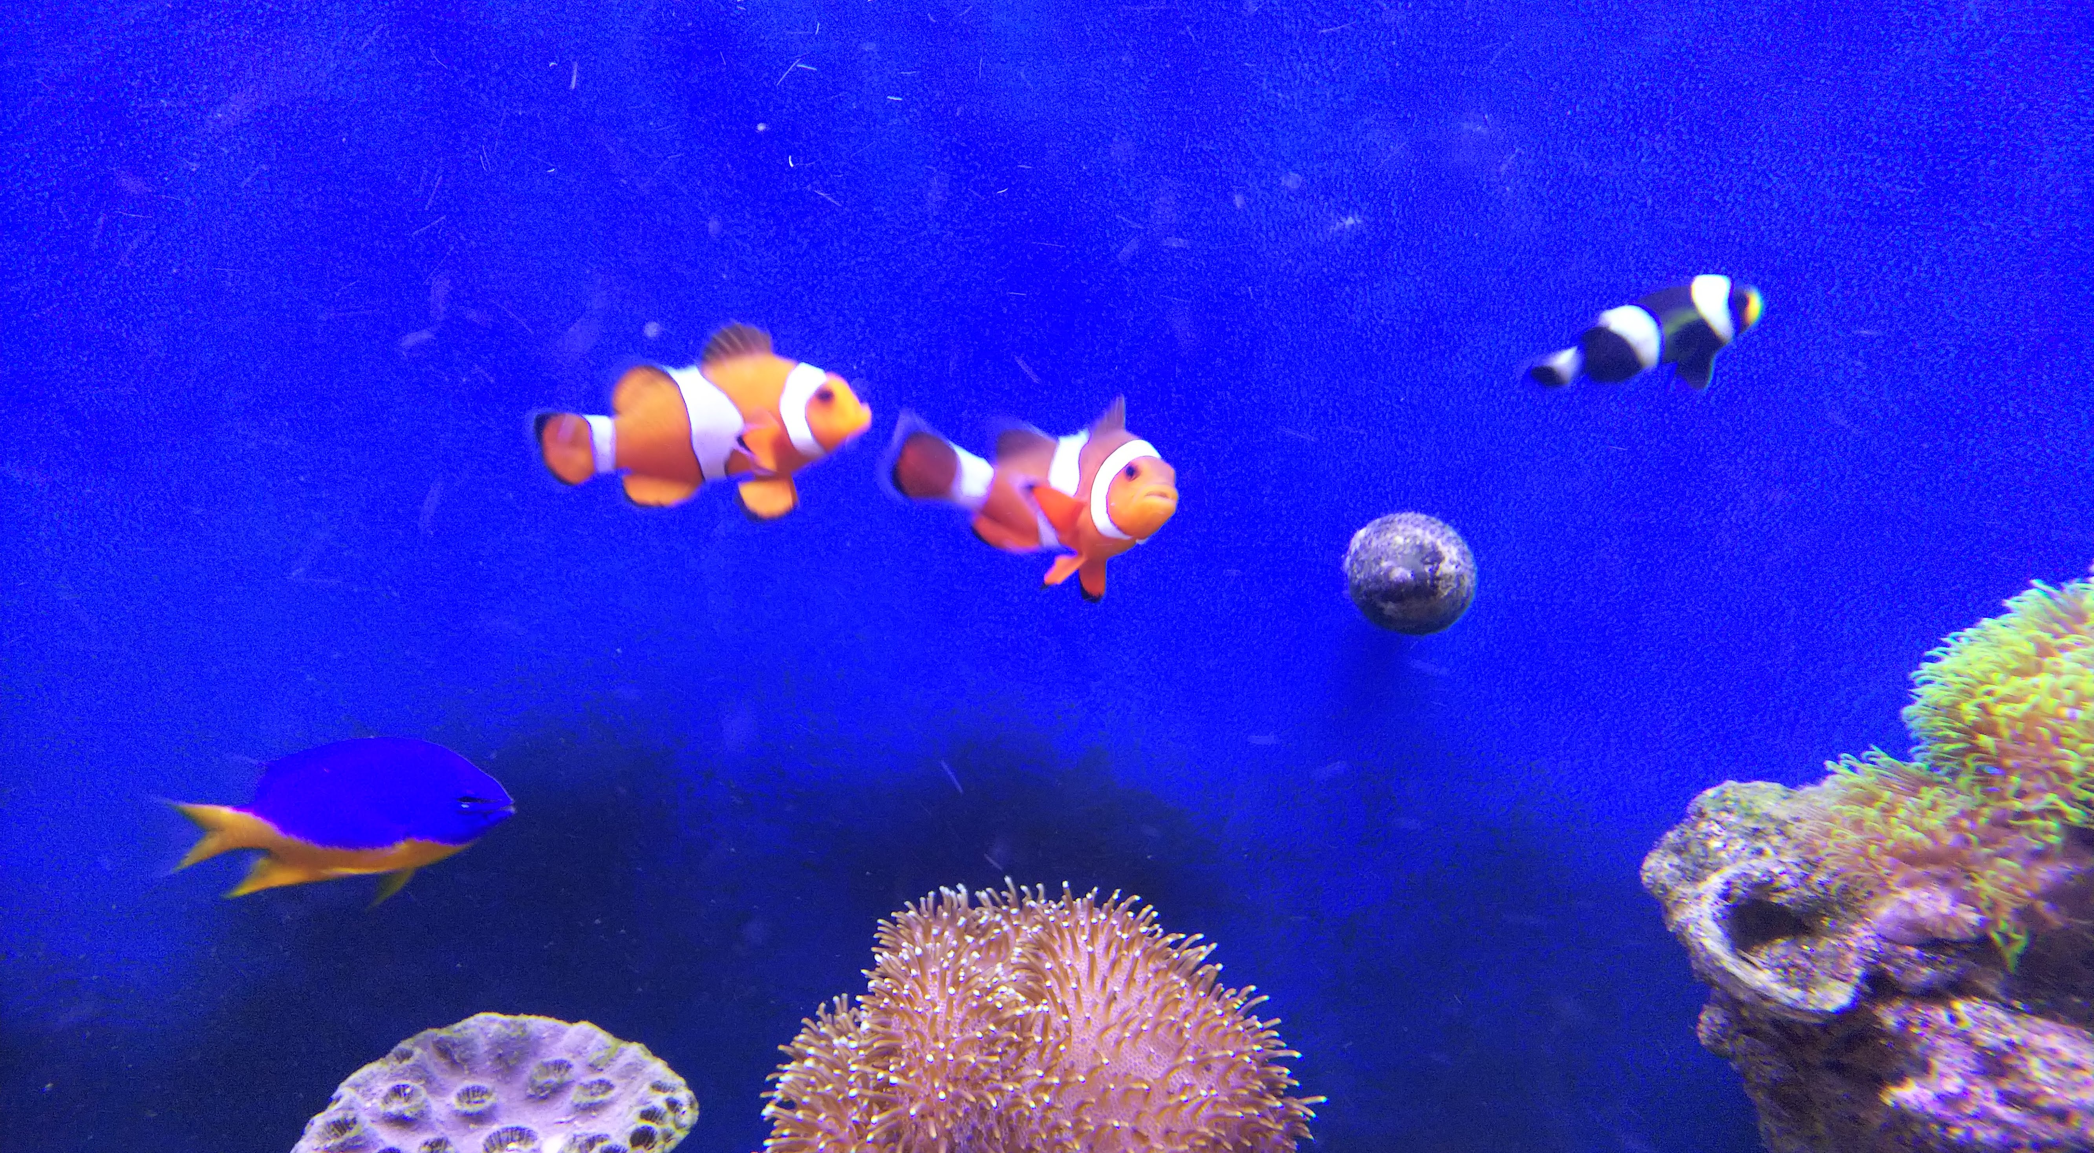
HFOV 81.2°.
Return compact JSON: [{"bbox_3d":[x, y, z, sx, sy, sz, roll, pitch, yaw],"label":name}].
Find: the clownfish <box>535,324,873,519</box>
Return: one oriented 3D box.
[{"bbox_3d":[-0.077,-0.035,0.275,0.075,0.043,0.024,-5,3,9],"label":"clownfish"}]

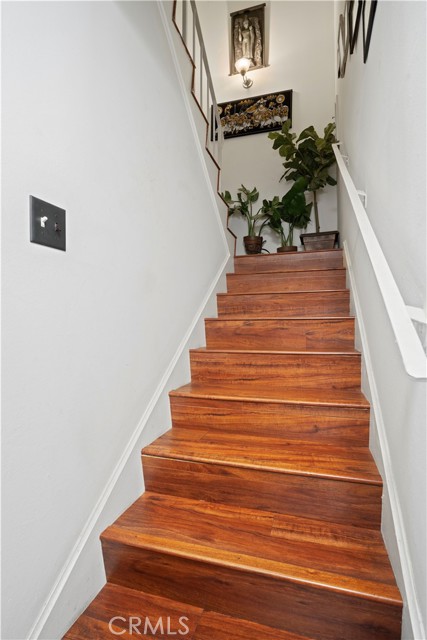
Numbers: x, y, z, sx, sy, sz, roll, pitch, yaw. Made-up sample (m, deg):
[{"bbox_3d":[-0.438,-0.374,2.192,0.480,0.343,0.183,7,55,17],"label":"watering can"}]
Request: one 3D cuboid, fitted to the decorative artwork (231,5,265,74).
[{"bbox_3d":[0.384,-3.045,3.480,0.418,0.667,0.027,-1,0,18],"label":"decorative artwork"}]

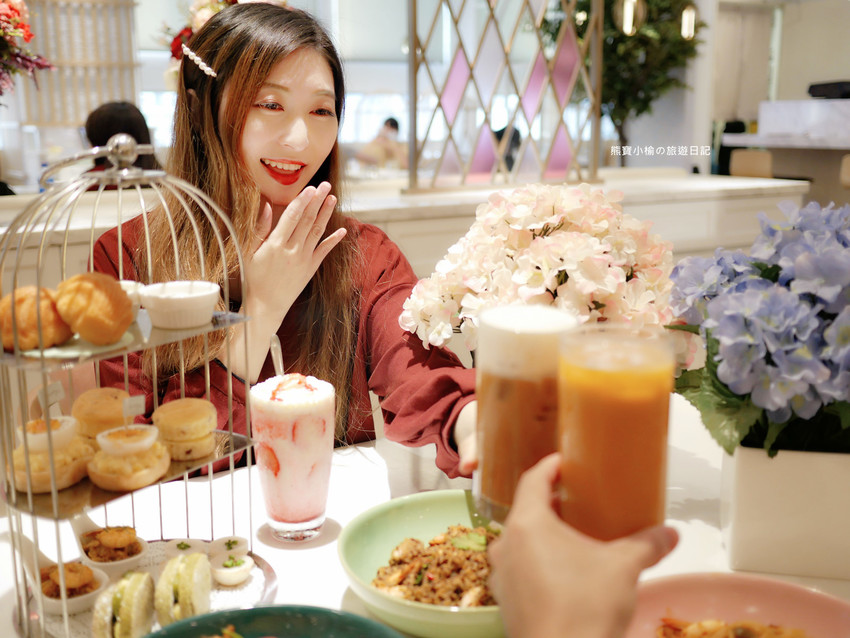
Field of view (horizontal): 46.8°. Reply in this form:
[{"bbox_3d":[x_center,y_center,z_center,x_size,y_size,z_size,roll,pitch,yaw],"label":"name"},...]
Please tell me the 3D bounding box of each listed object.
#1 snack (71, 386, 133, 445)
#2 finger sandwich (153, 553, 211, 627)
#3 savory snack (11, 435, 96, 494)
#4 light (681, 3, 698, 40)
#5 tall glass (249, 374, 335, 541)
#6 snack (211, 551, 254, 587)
[{"bbox_3d":[-0.289,0.089,0.880,0.054,0.039,0.054,0,12,0],"label":"snack"},{"bbox_3d":[-0.189,0.213,0.768,0.037,0.052,0.049,0,12,0],"label":"finger sandwich"},{"bbox_3d":[-0.311,0.119,0.821,0.068,0.032,0.066,0,10,0],"label":"savory snack"},{"bbox_3d":[1.615,-1.817,6.000,0.110,0.230,0.110,0,12,0],"label":"light"},{"bbox_3d":[-0.136,0.147,1.019,0.087,0.155,0.087,0,10,0],"label":"tall glass"},{"bbox_3d":[-0.171,0.226,0.874,0.042,0.025,0.043,0,10,0],"label":"snack"}]

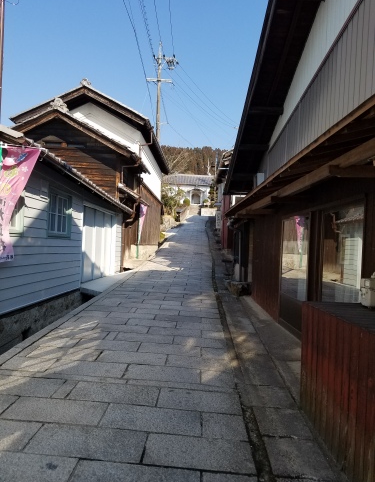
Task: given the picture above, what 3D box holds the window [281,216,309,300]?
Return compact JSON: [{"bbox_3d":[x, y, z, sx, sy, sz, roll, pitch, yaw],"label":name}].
[{"bbox_3d":[1.610,0.235,5.660,0.070,1.230,1.360,2,-1,0],"label":"window"}]

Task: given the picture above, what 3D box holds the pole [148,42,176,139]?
[{"bbox_3d":[-2.100,-7.400,28.500,2.200,15.200,0.700,2,-1,-3],"label":"pole"}]

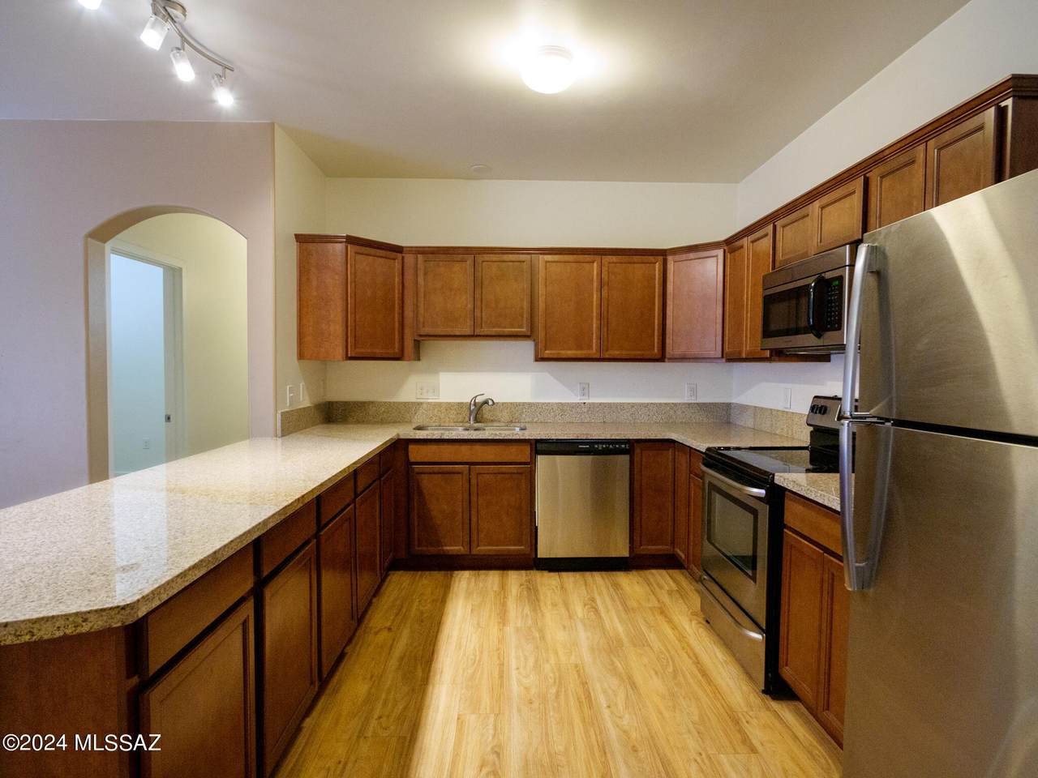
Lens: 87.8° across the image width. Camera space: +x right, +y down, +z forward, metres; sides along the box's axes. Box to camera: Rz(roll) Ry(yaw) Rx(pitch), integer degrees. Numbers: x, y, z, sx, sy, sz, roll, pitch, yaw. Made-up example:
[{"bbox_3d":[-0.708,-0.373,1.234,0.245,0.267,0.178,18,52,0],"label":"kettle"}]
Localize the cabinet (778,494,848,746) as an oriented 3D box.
[{"bbox_3d":[1.341,0.785,1.863,0.600,0.765,0.570,0,2,-1],"label":"cabinet"}]

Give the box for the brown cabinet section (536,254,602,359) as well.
[{"bbox_3d":[0.338,-0.574,3.885,0.455,0.725,0.310,0,2,-2],"label":"brown cabinet section"}]

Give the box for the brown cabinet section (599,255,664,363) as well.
[{"bbox_3d":[0.786,-0.574,3.897,0.441,0.724,0.310,0,2,-2],"label":"brown cabinet section"}]

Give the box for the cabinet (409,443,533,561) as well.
[{"bbox_3d":[-0.316,0.699,3.726,0.825,0.770,0.595,0,2,-1],"label":"cabinet"}]

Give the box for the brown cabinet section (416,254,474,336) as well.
[{"bbox_3d":[-0.510,-0.652,3.858,0.405,0.567,0.310,0,2,-2],"label":"brown cabinet section"}]

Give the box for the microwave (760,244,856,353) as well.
[{"bbox_3d":[1.475,-0.375,2.503,0.386,0.415,0.740,0,2,-1],"label":"microwave"}]

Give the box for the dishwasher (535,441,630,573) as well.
[{"bbox_3d":[0.411,0.746,3.779,0.596,0.862,0.608,0,2,-1],"label":"dishwasher"}]

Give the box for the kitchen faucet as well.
[{"bbox_3d":[-0.267,0.147,3.885,0.205,0.225,0.060,2,3,39],"label":"kitchen faucet"}]

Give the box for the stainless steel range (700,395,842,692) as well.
[{"bbox_3d":[1.286,0.646,2.509,0.675,1.190,0.755,0,2,-1],"label":"stainless steel range"}]

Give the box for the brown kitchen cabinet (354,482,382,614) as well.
[{"bbox_3d":[-1.063,0.790,2.762,0.600,0.635,0.475,0,2,-1],"label":"brown kitchen cabinet"}]

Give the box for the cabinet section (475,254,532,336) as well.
[{"bbox_3d":[-0.110,-0.653,3.869,0.396,0.566,0.310,0,2,-2],"label":"cabinet section"}]

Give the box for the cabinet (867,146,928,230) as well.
[{"bbox_3d":[1.522,-0.689,1.957,0.320,0.300,0.292,0,2,-1],"label":"cabinet"}]

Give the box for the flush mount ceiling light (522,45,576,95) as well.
[{"bbox_3d":[0.132,-1.404,2.427,0.252,0.125,0.252,0,2,-1],"label":"flush mount ceiling light"}]

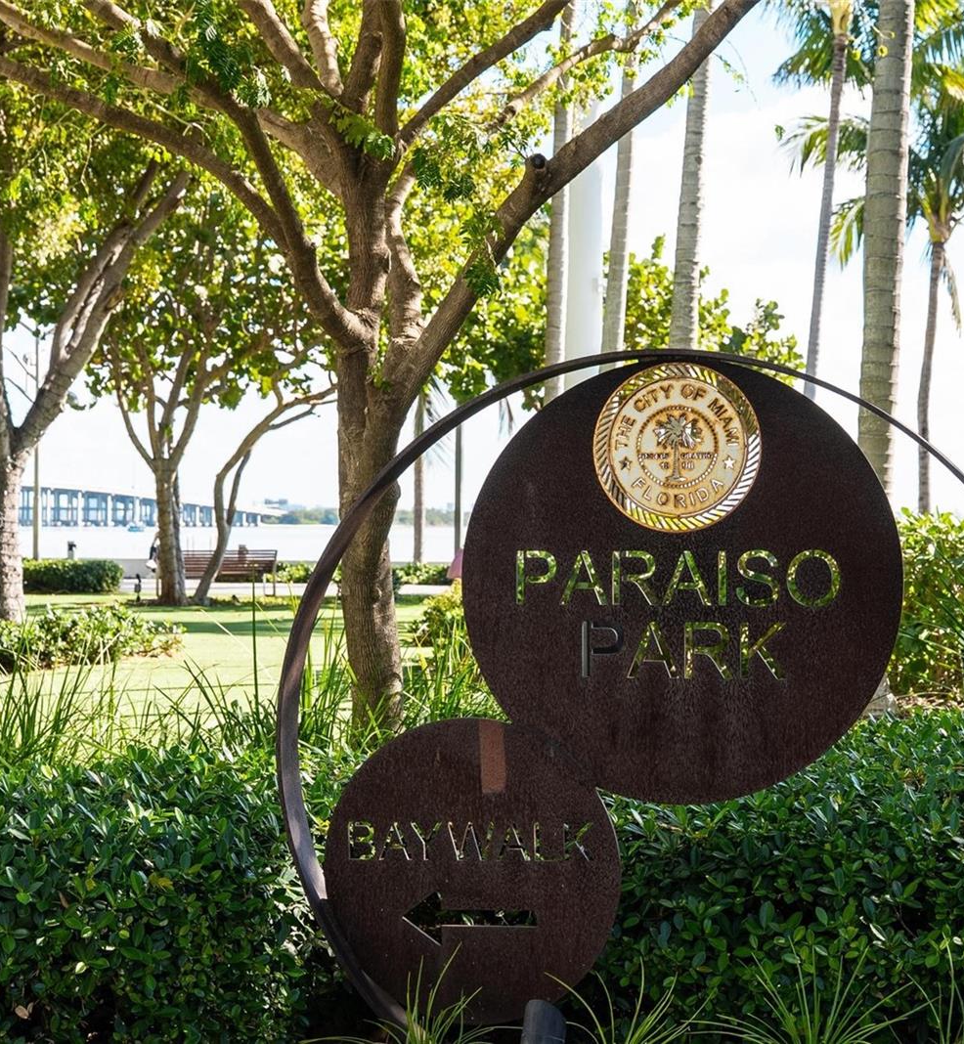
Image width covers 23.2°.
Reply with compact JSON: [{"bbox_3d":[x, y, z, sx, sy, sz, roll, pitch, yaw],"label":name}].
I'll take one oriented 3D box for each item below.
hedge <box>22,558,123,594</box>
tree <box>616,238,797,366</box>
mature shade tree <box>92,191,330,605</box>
[{"bbox_3d":[-7.800,0.986,43.600,2.300,0.620,1.000,1,0,-20],"label":"hedge"},{"bbox_3d":[3.009,-1.547,36.000,4.400,6.000,4.400,1,0,0],"label":"tree"},{"bbox_3d":[-4.407,-2.060,37.200,4.400,6.800,4.400,1,0,0],"label":"mature shade tree"}]

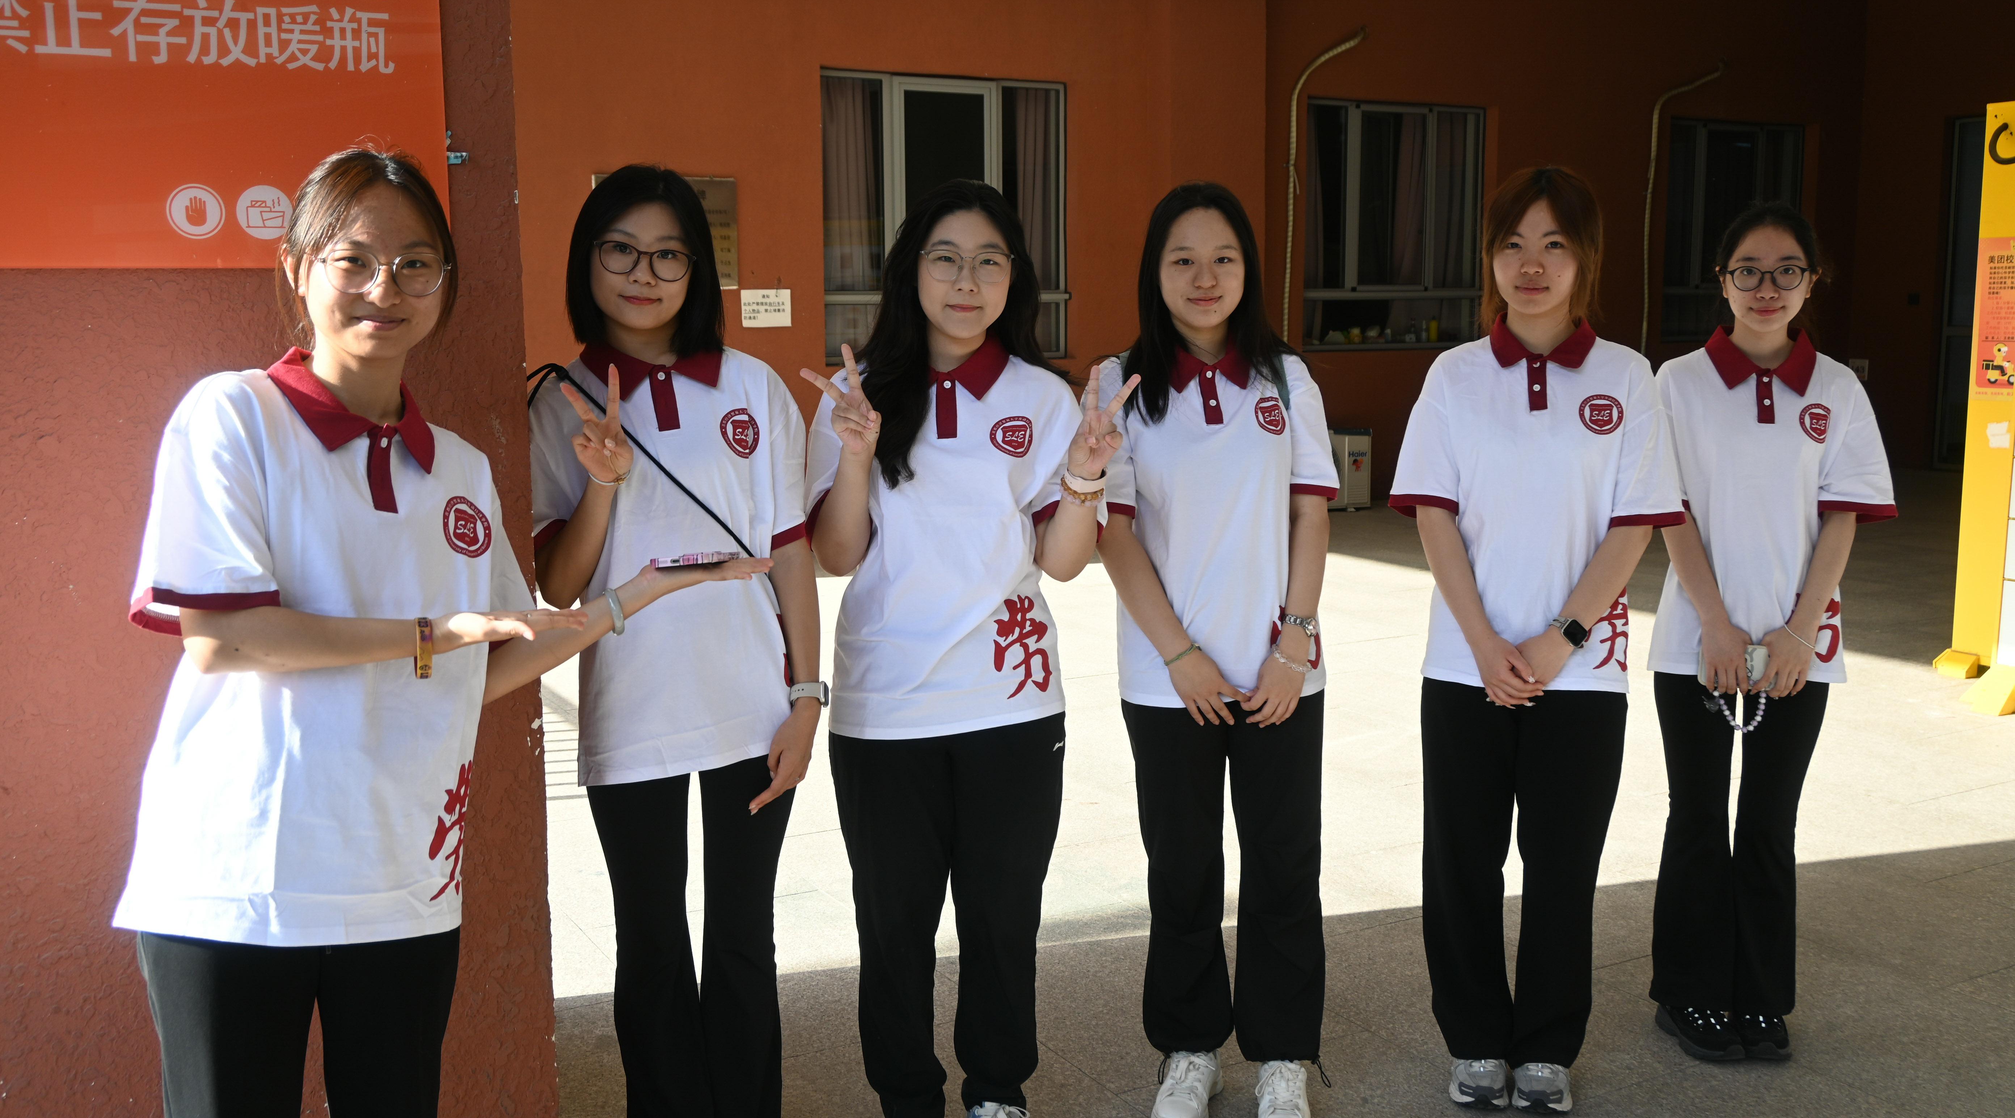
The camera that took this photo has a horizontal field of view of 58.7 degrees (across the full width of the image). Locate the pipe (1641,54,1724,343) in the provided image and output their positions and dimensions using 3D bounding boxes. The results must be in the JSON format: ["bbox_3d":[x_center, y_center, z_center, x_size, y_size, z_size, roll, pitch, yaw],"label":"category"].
[{"bbox_3d":[5.077,-2.548,13.421,0.822,2.324,0.090,-6,10,-29],"label":"pipe"}]

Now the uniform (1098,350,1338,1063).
[{"bbox_3d":[0.367,0.273,3.166,0.435,1.274,0.270,-1,9,-6],"label":"uniform"}]

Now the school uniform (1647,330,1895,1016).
[{"bbox_3d":[1.443,0.234,3.470,0.466,1.342,0.270,1,9,12],"label":"school uniform"}]

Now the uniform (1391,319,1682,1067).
[{"bbox_3d":[0.942,0.259,3.261,0.506,1.373,0.270,2,9,17],"label":"uniform"}]

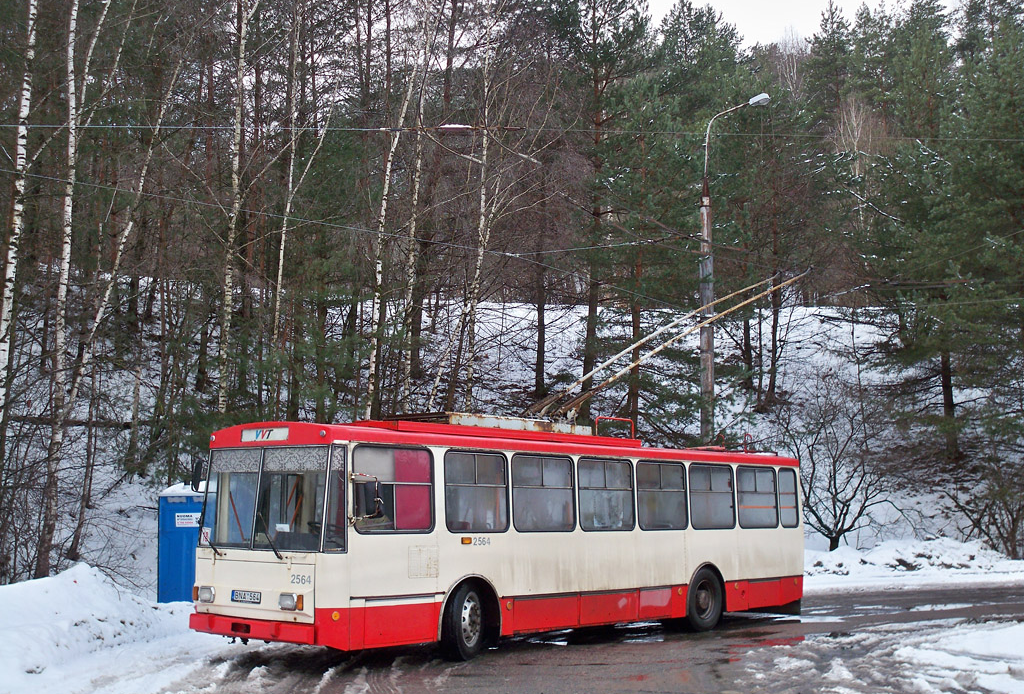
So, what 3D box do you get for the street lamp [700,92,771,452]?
[{"bbox_3d":[5.082,-0.124,29.921,1.620,11.520,0.320,-4,-8,33],"label":"street lamp"}]

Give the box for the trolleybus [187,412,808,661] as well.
[{"bbox_3d":[0.596,2.727,19.790,2.500,3.300,11.350,-6,-9,40],"label":"trolleybus"}]

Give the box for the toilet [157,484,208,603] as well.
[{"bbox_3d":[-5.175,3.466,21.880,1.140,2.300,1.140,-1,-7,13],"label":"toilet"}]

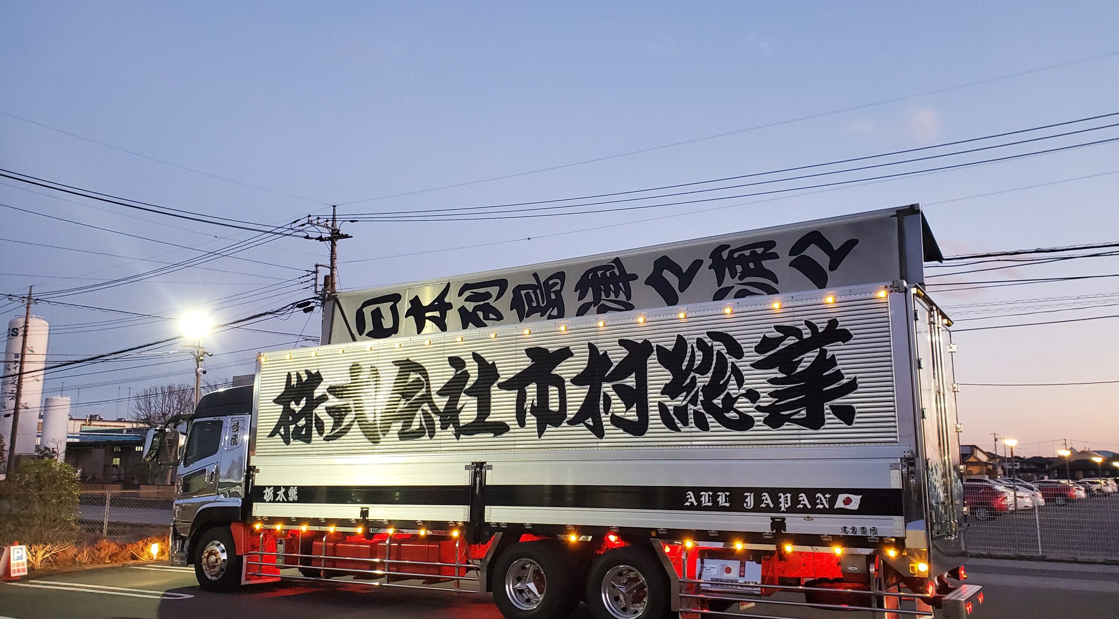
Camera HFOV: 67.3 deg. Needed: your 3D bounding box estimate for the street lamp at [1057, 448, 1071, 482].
[{"bbox_3d":[30.824,10.213,51.358,0.700,3.050,0.400,-7,-13,33],"label":"street lamp"}]

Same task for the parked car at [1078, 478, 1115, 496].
[{"bbox_3d":[45.104,14.937,71.642,4.350,1.480,1.730,-7,-13,33],"label":"parked car"}]

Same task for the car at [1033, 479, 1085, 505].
[{"bbox_3d":[27.288,10.434,48.352,4.250,1.480,1.740,-7,-13,33],"label":"car"}]

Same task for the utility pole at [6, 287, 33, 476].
[{"bbox_3d":[-25.794,4.246,39.938,0.380,10.880,0.380,7,-13,-33],"label":"utility pole"}]

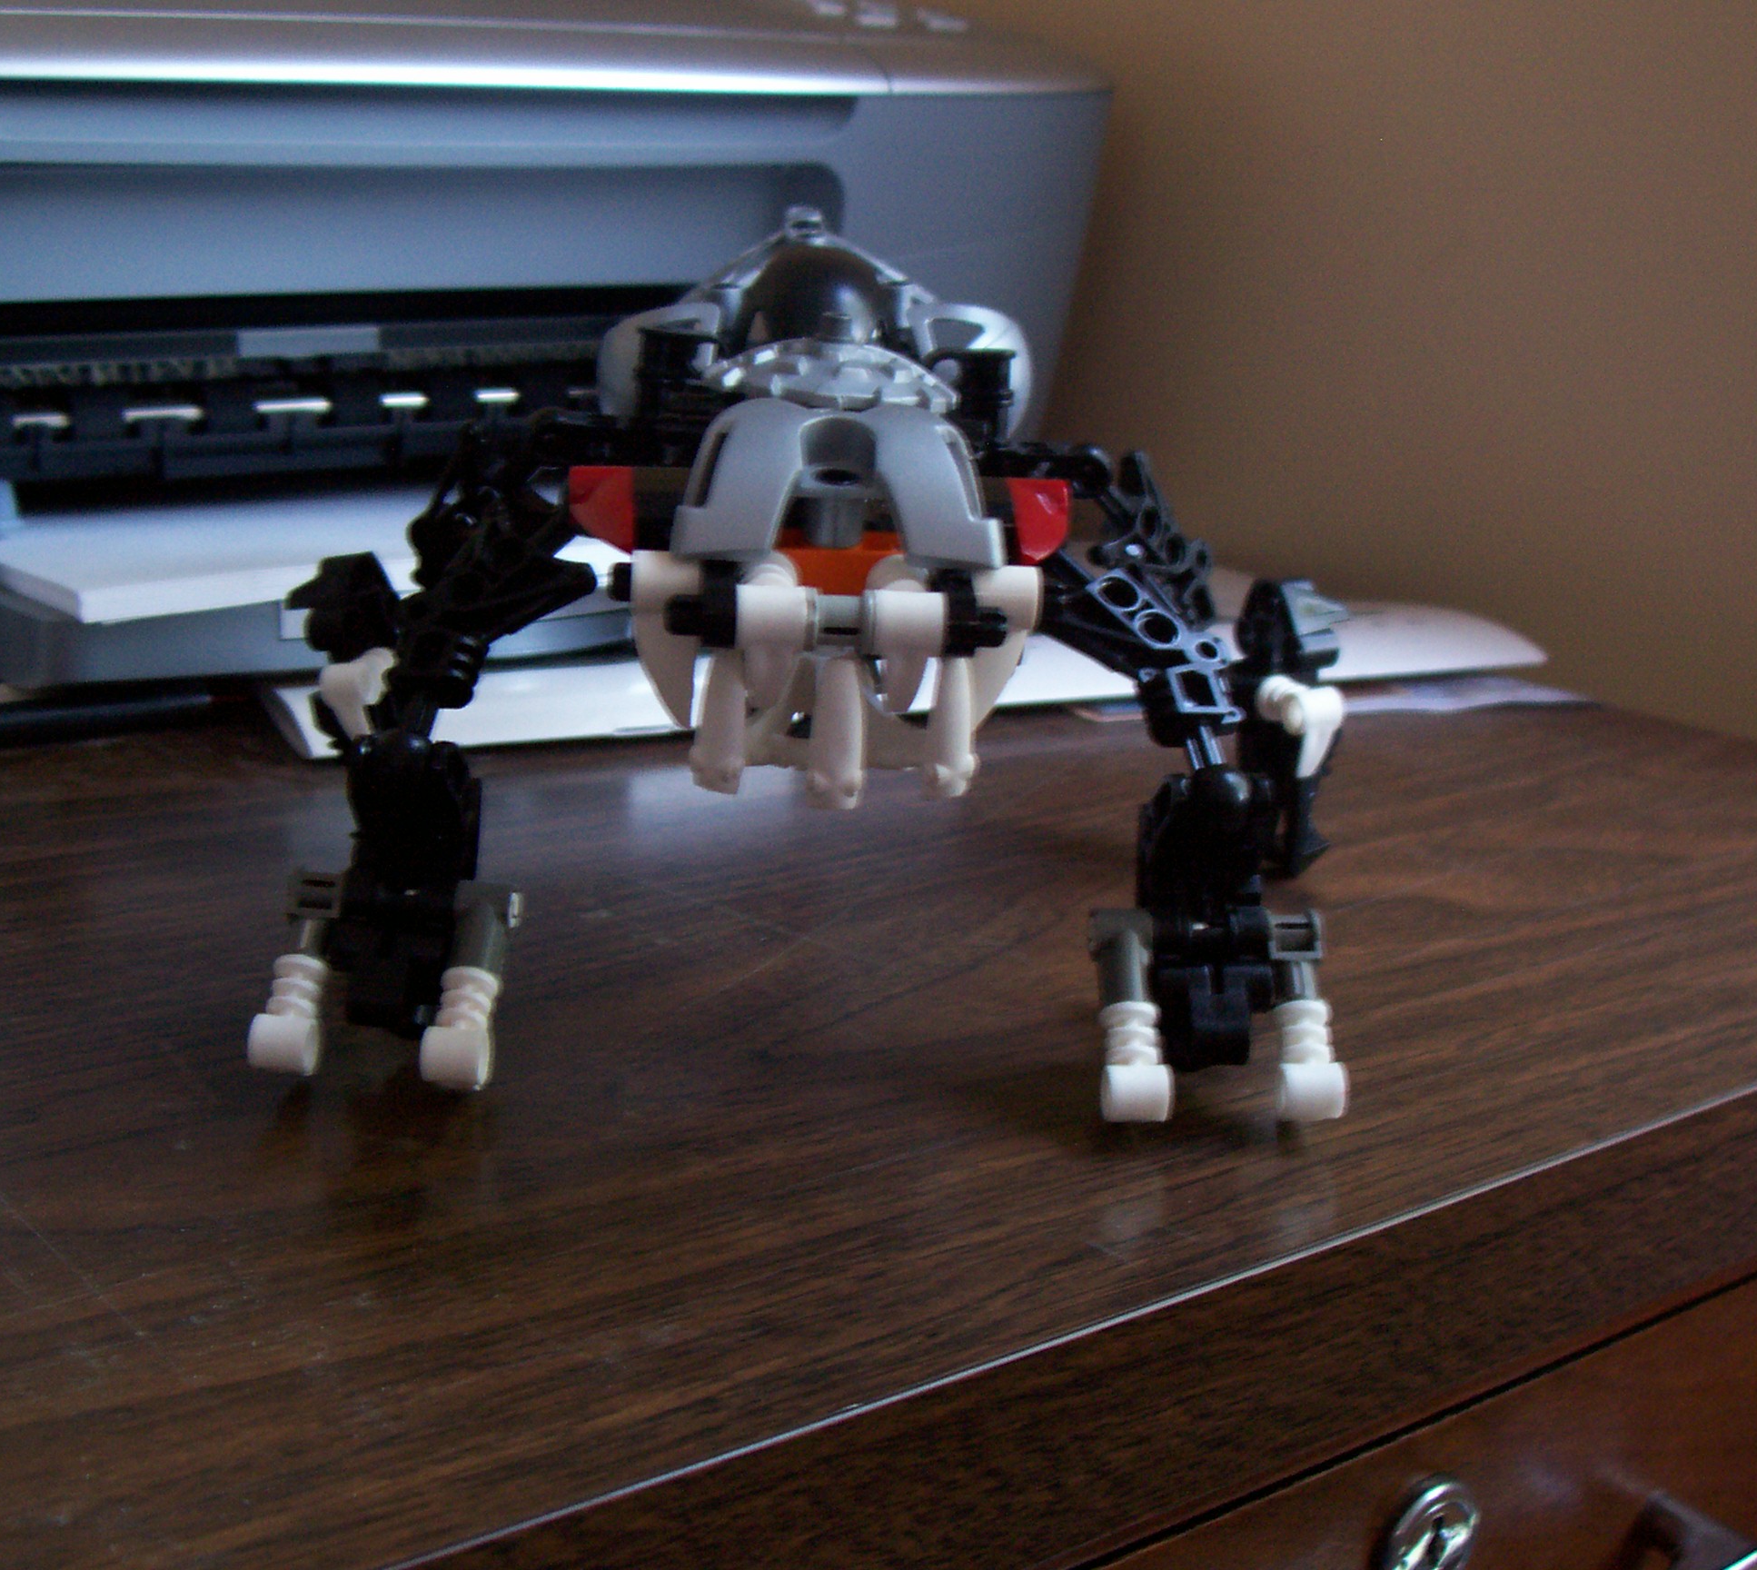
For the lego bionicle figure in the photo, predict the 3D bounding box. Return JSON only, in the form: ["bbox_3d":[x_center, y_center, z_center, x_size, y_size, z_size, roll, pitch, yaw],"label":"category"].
[{"bbox_3d":[-0.009,-0.024,0.381,0.196,0.121,0.190,1,15,-2],"label":"lego bionicle figure"}]

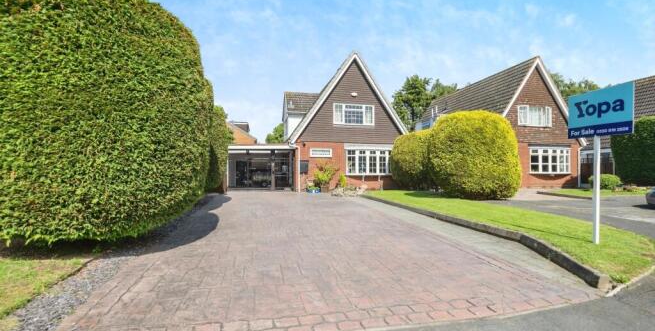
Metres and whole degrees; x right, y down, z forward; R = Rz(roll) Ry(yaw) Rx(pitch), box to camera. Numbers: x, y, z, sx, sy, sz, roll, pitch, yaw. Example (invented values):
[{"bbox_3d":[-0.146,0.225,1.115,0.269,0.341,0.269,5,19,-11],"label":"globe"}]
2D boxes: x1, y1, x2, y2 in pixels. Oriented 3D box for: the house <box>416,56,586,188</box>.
[{"bbox_3d":[10.860,-2.430,20.600,6.800,7.380,10.800,0,0,-10],"label":"house"}]

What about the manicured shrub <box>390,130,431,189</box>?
[{"bbox_3d":[4.320,-0.240,13.600,2.250,3.120,2.400,0,0,-15],"label":"manicured shrub"}]

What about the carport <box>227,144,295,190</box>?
[{"bbox_3d":[-3.876,0.170,15.865,3.160,2.340,5.400,0,0,-15],"label":"carport"}]

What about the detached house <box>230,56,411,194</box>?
[{"bbox_3d":[-1.304,-2.335,19.092,9.800,7.390,10.300,0,0,-15],"label":"detached house"}]

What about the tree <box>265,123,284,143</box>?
[{"bbox_3d":[-4.700,-1.450,28.000,4.000,5.700,4.000,0,0,0],"label":"tree"}]

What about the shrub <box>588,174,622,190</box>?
[{"bbox_3d":[14.800,0.830,14.600,1.400,0.870,1.400,0,0,-10],"label":"shrub"}]

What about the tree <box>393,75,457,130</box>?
[{"bbox_3d":[12.100,-4.900,34.000,7.500,12.500,7.500,0,0,0],"label":"tree"}]

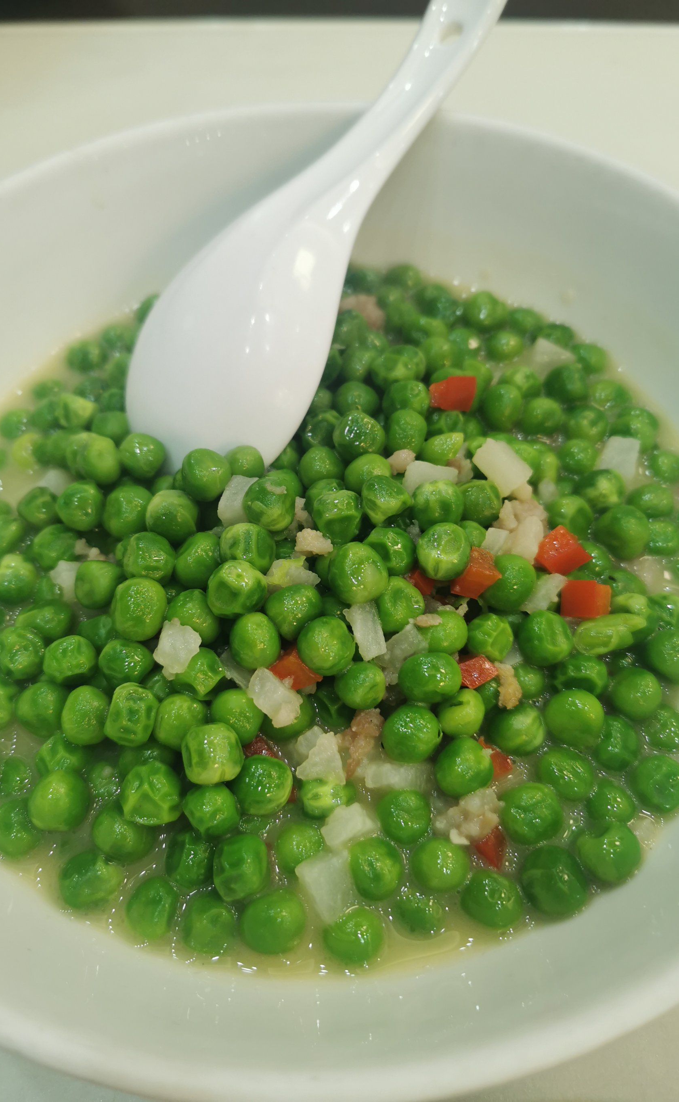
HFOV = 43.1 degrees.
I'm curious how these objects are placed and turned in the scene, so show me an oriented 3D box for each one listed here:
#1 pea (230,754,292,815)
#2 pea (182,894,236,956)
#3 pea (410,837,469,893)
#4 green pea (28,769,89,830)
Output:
[{"bbox_3d":[-0.012,0.035,0.129,0.009,0.009,0.009,-1,58,0],"label":"pea"},{"bbox_3d":[-0.020,0.057,0.130,0.008,0.008,0.009,-1,58,0],"label":"pea"},{"bbox_3d":[0.016,0.050,0.137,0.009,0.009,0.009,0,58,0],"label":"pea"},{"bbox_3d":[-0.046,0.041,0.140,0.009,0.009,0.010,0,58,0],"label":"green pea"}]

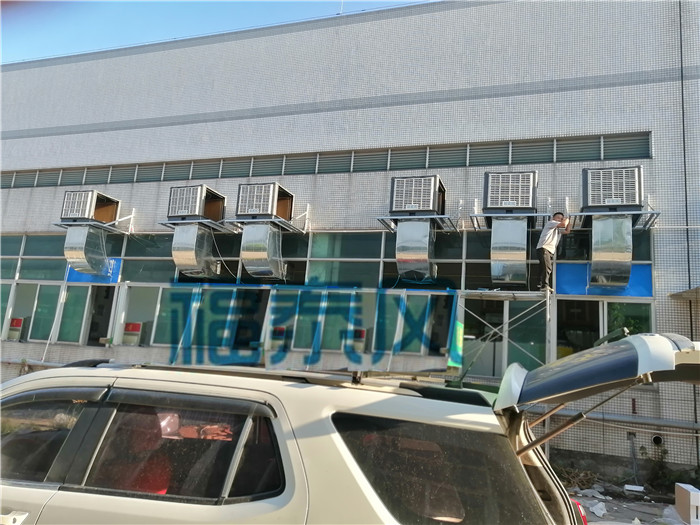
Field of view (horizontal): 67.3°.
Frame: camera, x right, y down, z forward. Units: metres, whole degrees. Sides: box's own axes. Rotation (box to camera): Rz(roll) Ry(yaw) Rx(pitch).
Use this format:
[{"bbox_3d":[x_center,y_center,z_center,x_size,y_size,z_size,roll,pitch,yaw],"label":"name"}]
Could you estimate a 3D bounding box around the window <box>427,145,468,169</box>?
[{"bbox_3d":[2.385,-2.583,12.811,0.987,0.568,0.080,1,-11,19],"label":"window"}]

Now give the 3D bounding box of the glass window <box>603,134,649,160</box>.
[{"bbox_3d":[6.249,-2.610,11.917,0.970,0.570,0.120,1,-11,19],"label":"glass window"}]

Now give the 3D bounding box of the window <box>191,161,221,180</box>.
[{"bbox_3d":[-4.161,-2.675,15.185,0.984,0.635,0.080,1,-10,19],"label":"window"}]

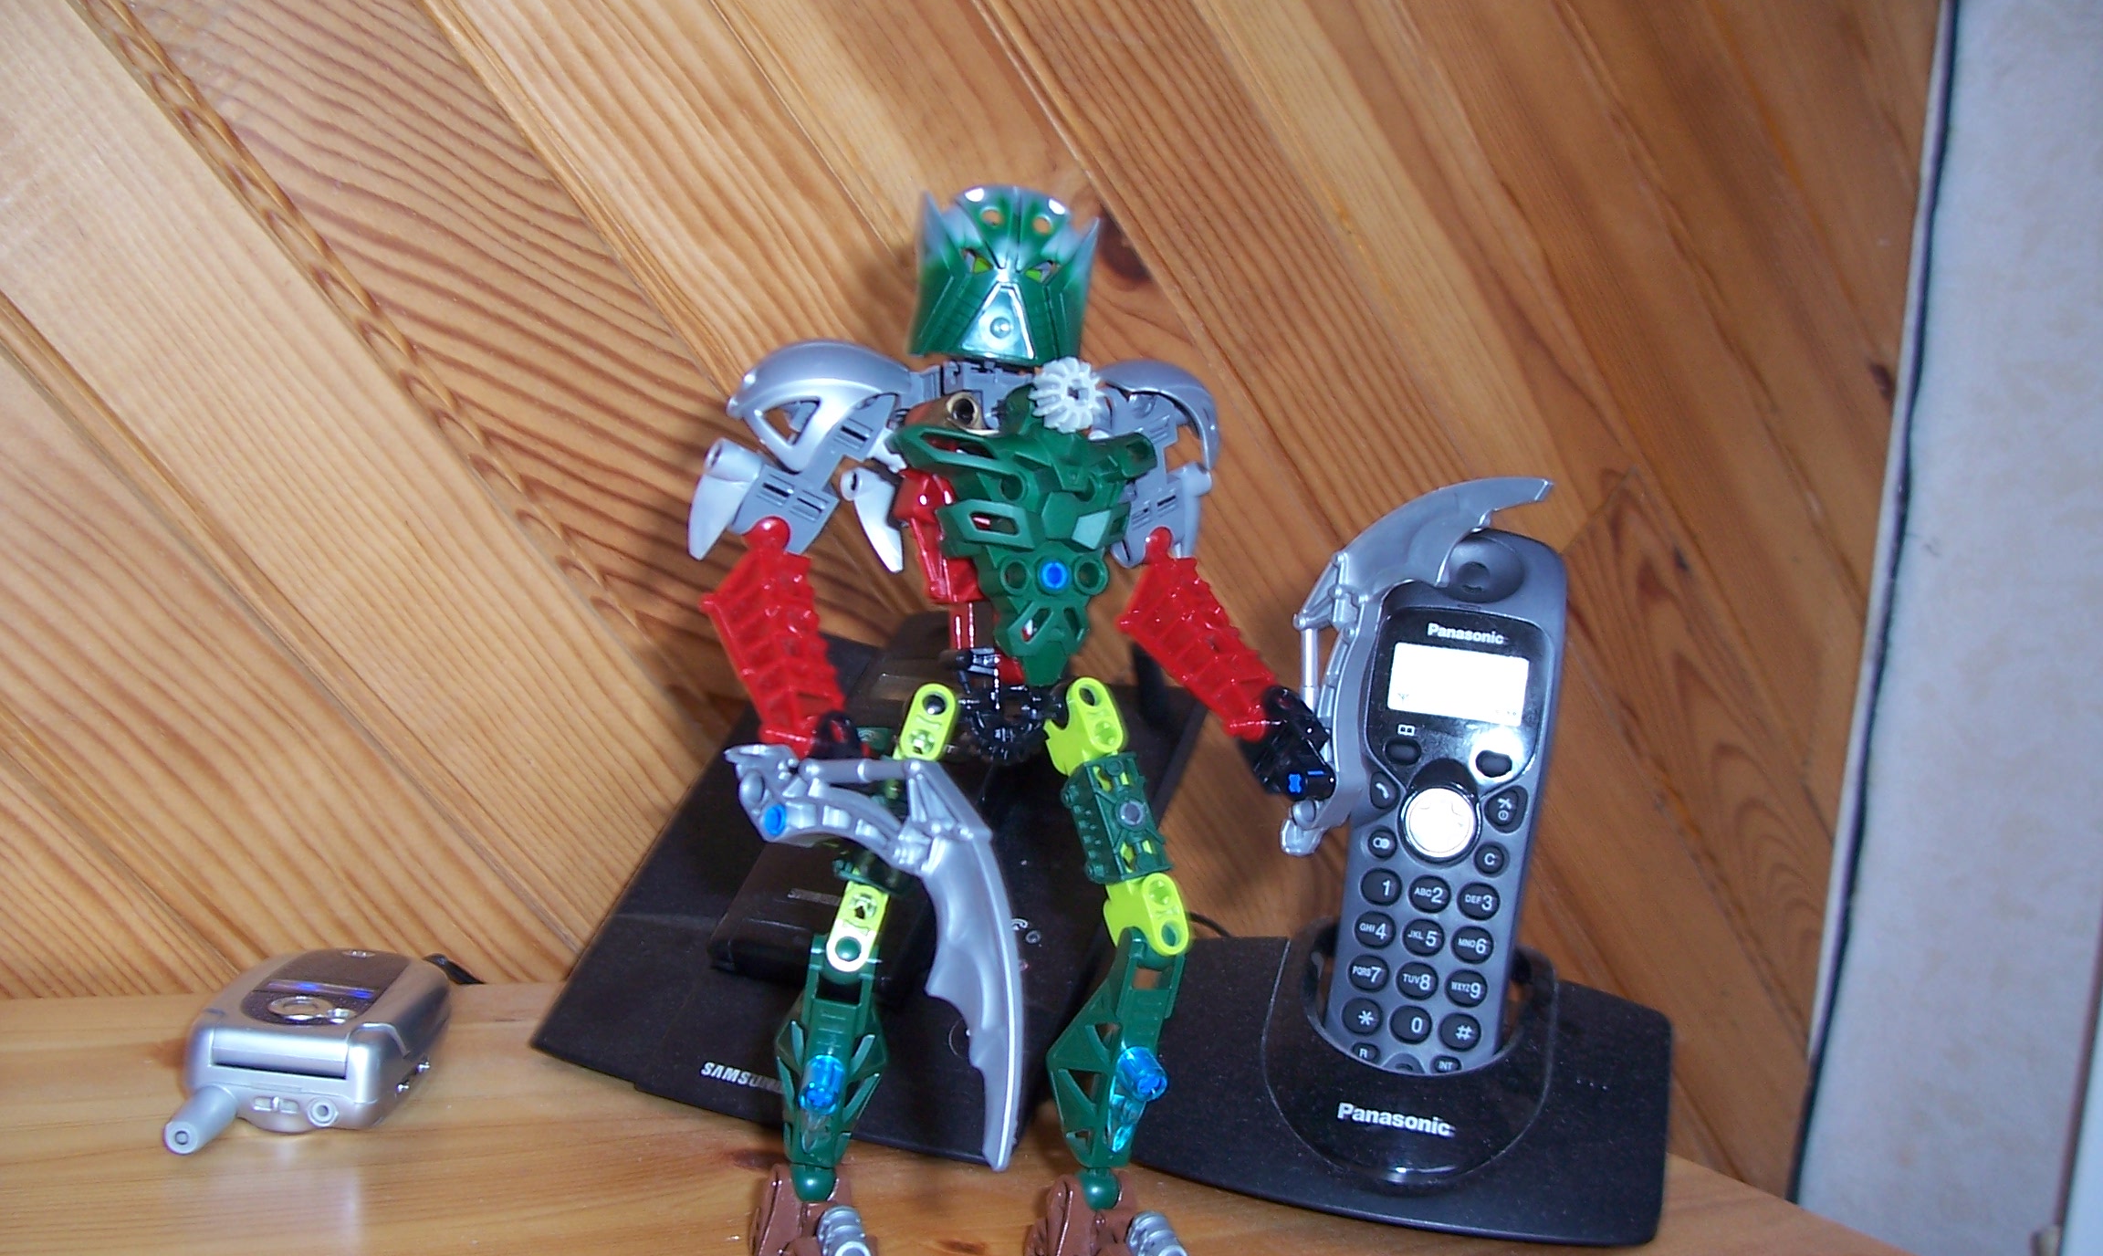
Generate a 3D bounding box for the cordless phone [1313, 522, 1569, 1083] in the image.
[{"bbox_3d":[0.100,0.047,0.520,0.048,0.145,0.032,7,-9,15],"label":"cordless phone"}]

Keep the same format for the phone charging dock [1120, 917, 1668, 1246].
[{"bbox_3d":[0.089,0.105,0.508,0.126,0.056,0.088,7,6,14],"label":"phone charging dock"}]

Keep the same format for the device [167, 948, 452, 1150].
[{"bbox_3d":[-0.173,0.098,0.493,0.047,0.024,0.100,5,6,-5],"label":"device"}]

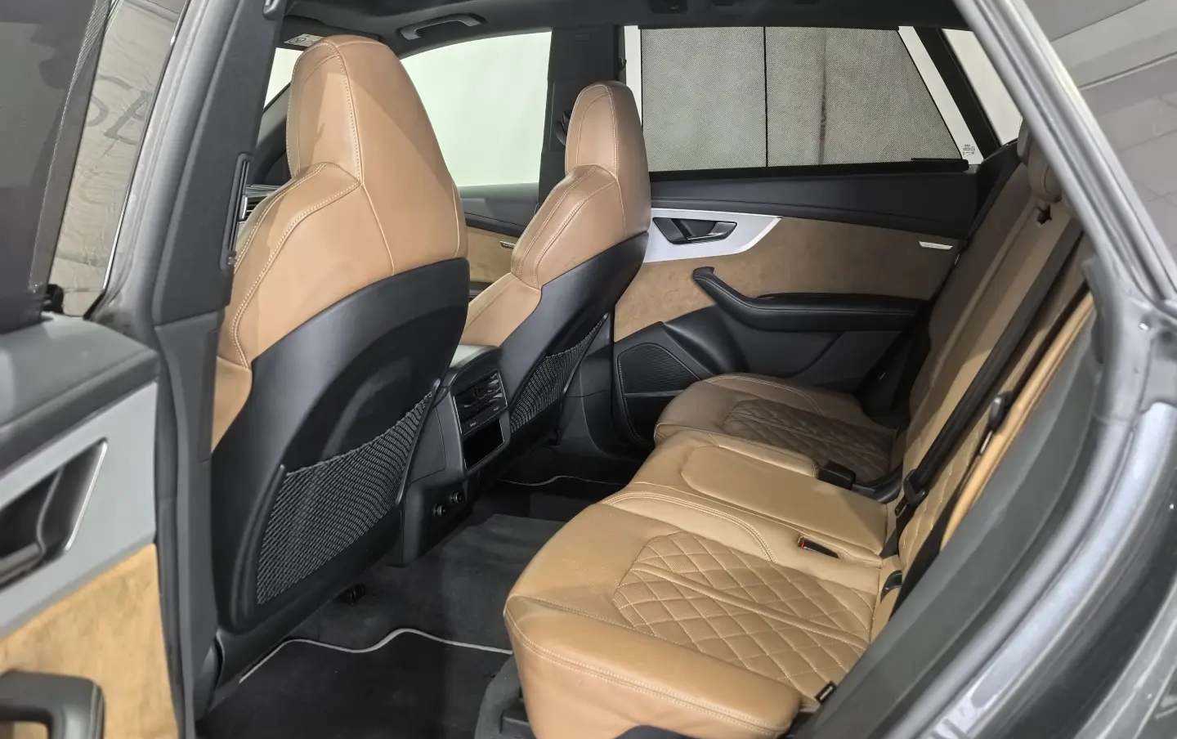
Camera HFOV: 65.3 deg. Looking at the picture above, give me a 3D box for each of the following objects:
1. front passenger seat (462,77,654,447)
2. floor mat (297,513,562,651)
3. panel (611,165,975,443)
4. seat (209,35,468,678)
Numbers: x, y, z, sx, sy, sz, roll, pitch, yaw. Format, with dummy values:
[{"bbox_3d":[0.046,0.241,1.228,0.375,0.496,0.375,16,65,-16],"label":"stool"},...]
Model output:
[{"bbox_3d":[-0.292,-0.174,2.221,0.860,0.985,0.560,4,14,18],"label":"front passenger seat"},{"bbox_3d":[-0.222,0.416,1.871,0.540,0.110,0.510,4,14,18],"label":"floor mat"},{"bbox_3d":[0.499,-0.123,2.388,0.940,0.810,0.140,4,14,18],"label":"panel"},{"bbox_3d":[-0.638,-0.028,1.551,0.850,1.000,0.560,4,14,18],"label":"seat"}]

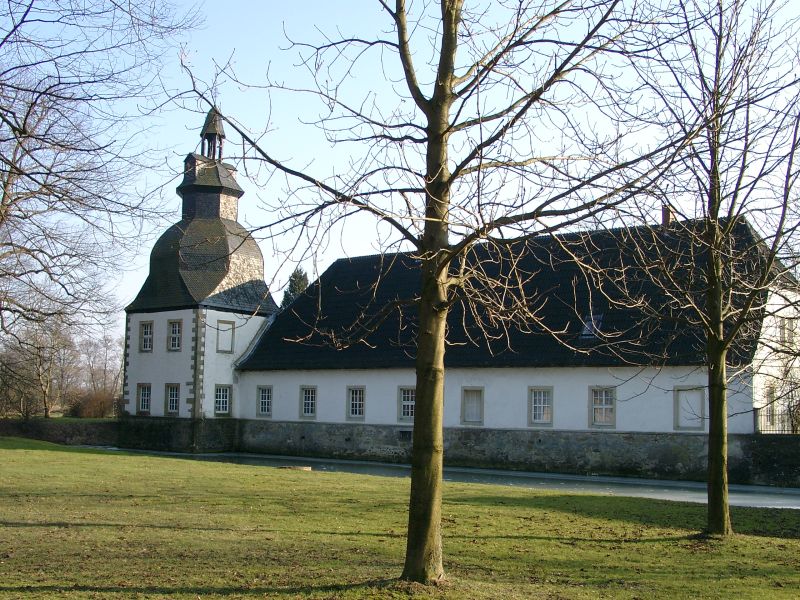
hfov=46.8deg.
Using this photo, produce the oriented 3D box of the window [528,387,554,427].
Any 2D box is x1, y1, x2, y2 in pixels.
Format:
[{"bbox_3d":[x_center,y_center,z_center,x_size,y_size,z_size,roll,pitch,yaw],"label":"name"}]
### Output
[{"bbox_3d":[5.311,4.022,34.752,1.030,1.520,0.200,-4,-8,35],"label":"window"}]

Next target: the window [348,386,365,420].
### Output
[{"bbox_3d":[-1.877,4.468,39.763,1.020,1.520,0.200,-4,-8,35],"label":"window"}]

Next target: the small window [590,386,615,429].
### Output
[{"bbox_3d":[7.331,3.894,33.350,1.049,1.520,0.200,-4,-8,35],"label":"small window"}]

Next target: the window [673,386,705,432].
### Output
[{"bbox_3d":[9.930,3.733,31.546,1.069,1.520,0.200,-4,-8,35],"label":"window"}]

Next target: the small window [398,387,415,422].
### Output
[{"bbox_3d":[0.339,4.331,38.214,1.020,1.520,0.200,-4,-8,35],"label":"small window"}]

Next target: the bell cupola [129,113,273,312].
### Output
[{"bbox_3d":[-11.286,-5.209,54.393,6.293,12.512,6.293,-4,-8,35],"label":"bell cupola"}]

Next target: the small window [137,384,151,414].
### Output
[{"bbox_3d":[-14.211,5.530,51.496,1.224,1.803,0.220,-4,-8,35],"label":"small window"}]

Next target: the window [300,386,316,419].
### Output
[{"bbox_3d":[-3.803,4.325,38.920,0.949,1.425,0.200,-3,-6,34],"label":"window"}]

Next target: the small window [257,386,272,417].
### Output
[{"bbox_3d":[-6.257,4.740,42.813,0.990,1.520,0.200,-4,-8,35],"label":"small window"}]

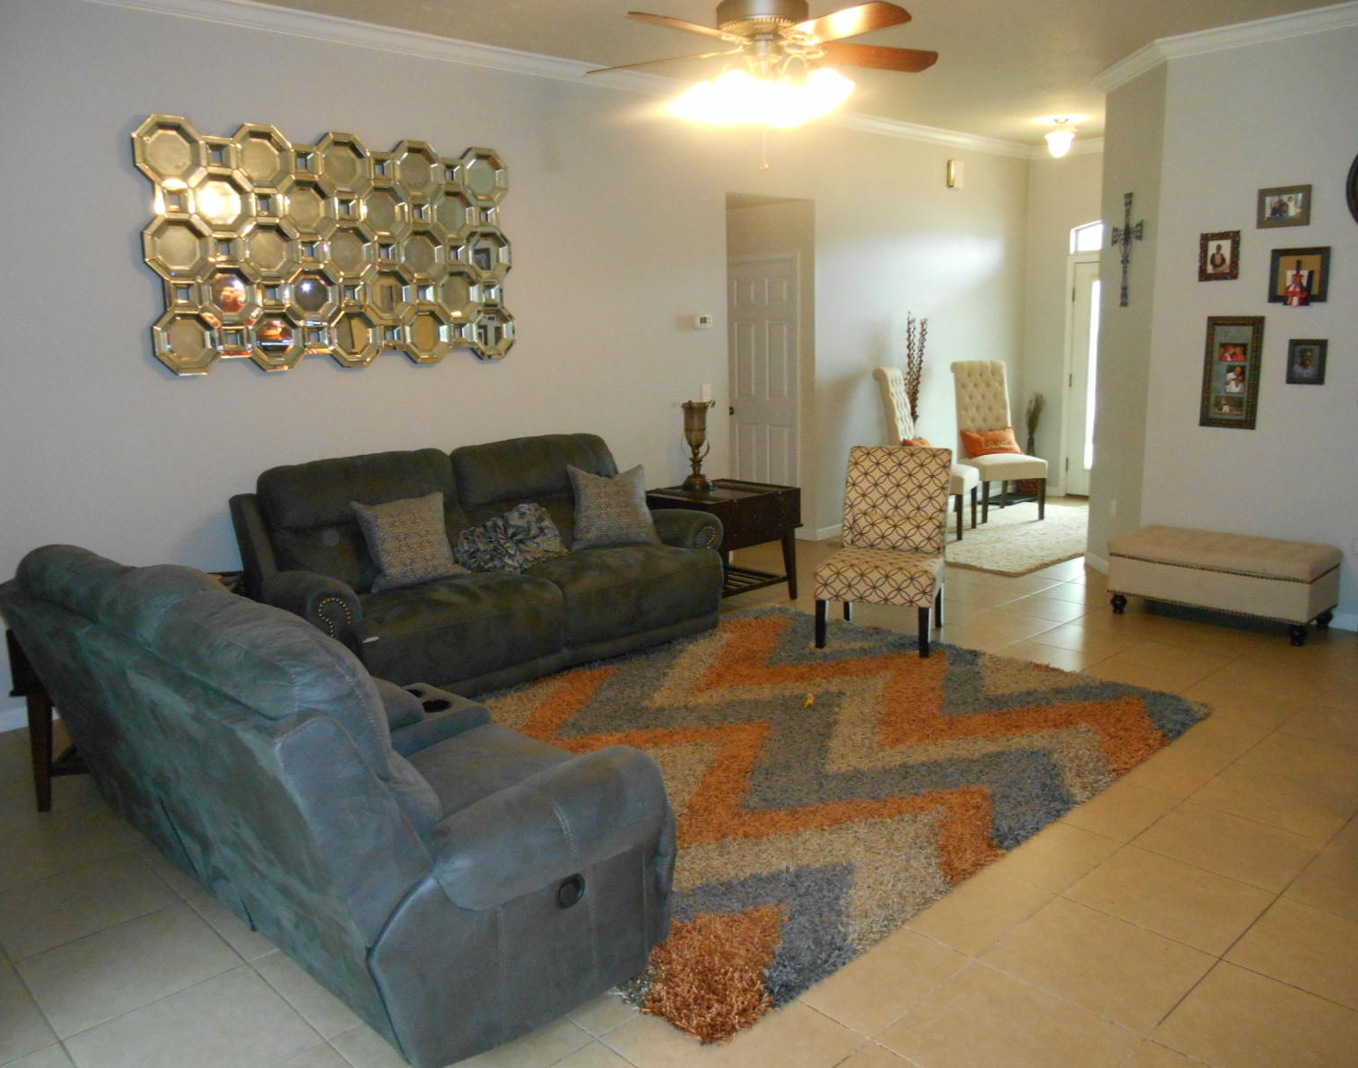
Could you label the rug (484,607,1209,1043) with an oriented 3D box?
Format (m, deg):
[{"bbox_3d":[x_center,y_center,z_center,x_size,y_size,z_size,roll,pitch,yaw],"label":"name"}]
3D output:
[{"bbox_3d":[0.299,0.777,4.231,2.908,0.040,2.431,-11,15,-42],"label":"rug"}]

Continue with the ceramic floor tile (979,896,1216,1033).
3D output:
[{"bbox_3d":[1.058,1.081,2.700,0.433,0.010,0.433,-11,15,-42],"label":"ceramic floor tile"}]

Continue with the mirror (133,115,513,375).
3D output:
[{"bbox_3d":[-1.595,-1.366,5.189,1.863,1.075,0.050,-11,15,-42],"label":"mirror"}]

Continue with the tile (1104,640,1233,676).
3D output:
[{"bbox_3d":[2.284,0.583,4.937,0.419,0.010,0.419,-11,14,-42],"label":"tile"}]

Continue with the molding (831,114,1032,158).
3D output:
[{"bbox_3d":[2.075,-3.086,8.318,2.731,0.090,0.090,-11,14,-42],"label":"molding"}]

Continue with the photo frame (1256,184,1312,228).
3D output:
[{"bbox_3d":[3.040,-1.645,5.381,0.022,0.194,0.242,-11,15,-43],"label":"photo frame"}]

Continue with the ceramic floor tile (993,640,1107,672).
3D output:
[{"bbox_3d":[1.685,0.592,4.954,0.419,0.010,0.419,-11,14,-42],"label":"ceramic floor tile"}]

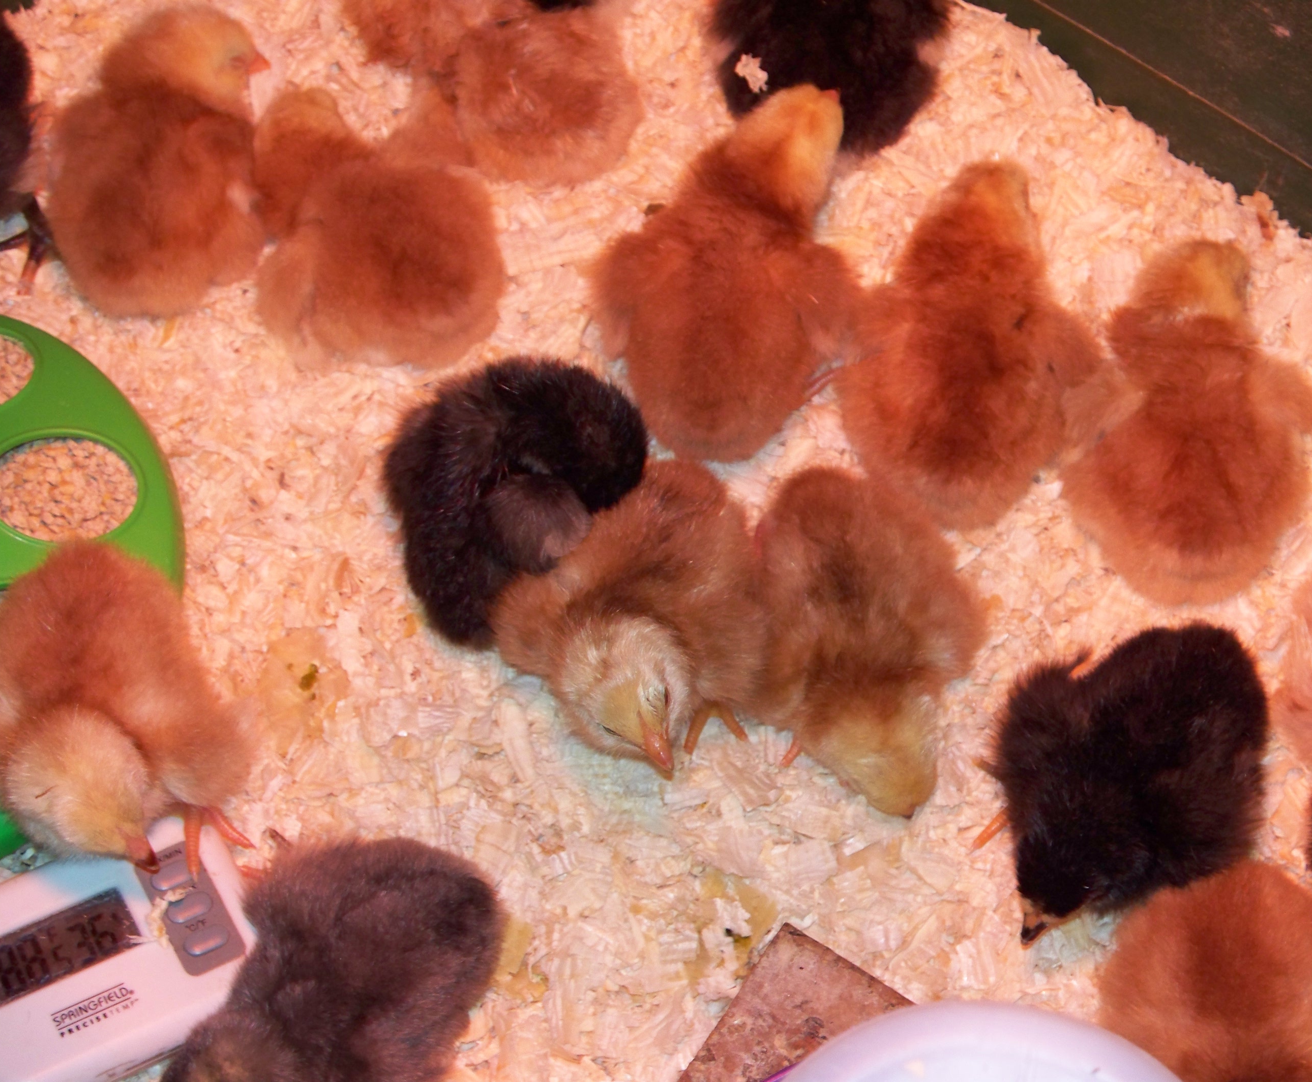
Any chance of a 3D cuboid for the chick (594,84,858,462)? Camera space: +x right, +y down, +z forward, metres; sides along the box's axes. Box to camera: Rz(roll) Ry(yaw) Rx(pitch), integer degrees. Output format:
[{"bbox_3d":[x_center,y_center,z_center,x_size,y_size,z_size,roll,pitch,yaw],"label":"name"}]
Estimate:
[{"bbox_3d":[0.018,-0.067,0.832,0.064,0.060,0.100,7,62,6],"label":"chick"}]

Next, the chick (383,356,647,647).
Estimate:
[{"bbox_3d":[-0.034,-0.010,0.805,0.063,0.056,0.074,3,62,3],"label":"chick"}]

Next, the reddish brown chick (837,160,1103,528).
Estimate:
[{"bbox_3d":[0.077,-0.049,0.822,0.064,0.057,0.096,9,62,7],"label":"reddish brown chick"}]

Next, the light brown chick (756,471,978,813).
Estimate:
[{"bbox_3d":[0.050,0.023,0.784,0.055,0.055,0.085,-8,62,-2],"label":"light brown chick"}]

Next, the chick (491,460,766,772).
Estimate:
[{"bbox_3d":[-0.006,0.017,0.786,0.062,0.062,0.075,13,63,9],"label":"chick"}]

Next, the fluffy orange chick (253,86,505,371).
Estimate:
[{"bbox_3d":[-0.070,-0.079,0.842,0.059,0.058,0.076,-25,64,-11],"label":"fluffy orange chick"}]

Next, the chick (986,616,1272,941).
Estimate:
[{"bbox_3d":[0.108,0.055,0.763,0.058,0.058,0.076,26,66,15],"label":"chick"}]

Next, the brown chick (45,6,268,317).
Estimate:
[{"bbox_3d":[-0.127,-0.097,0.847,0.057,0.070,0.080,0,62,2],"label":"brown chick"}]

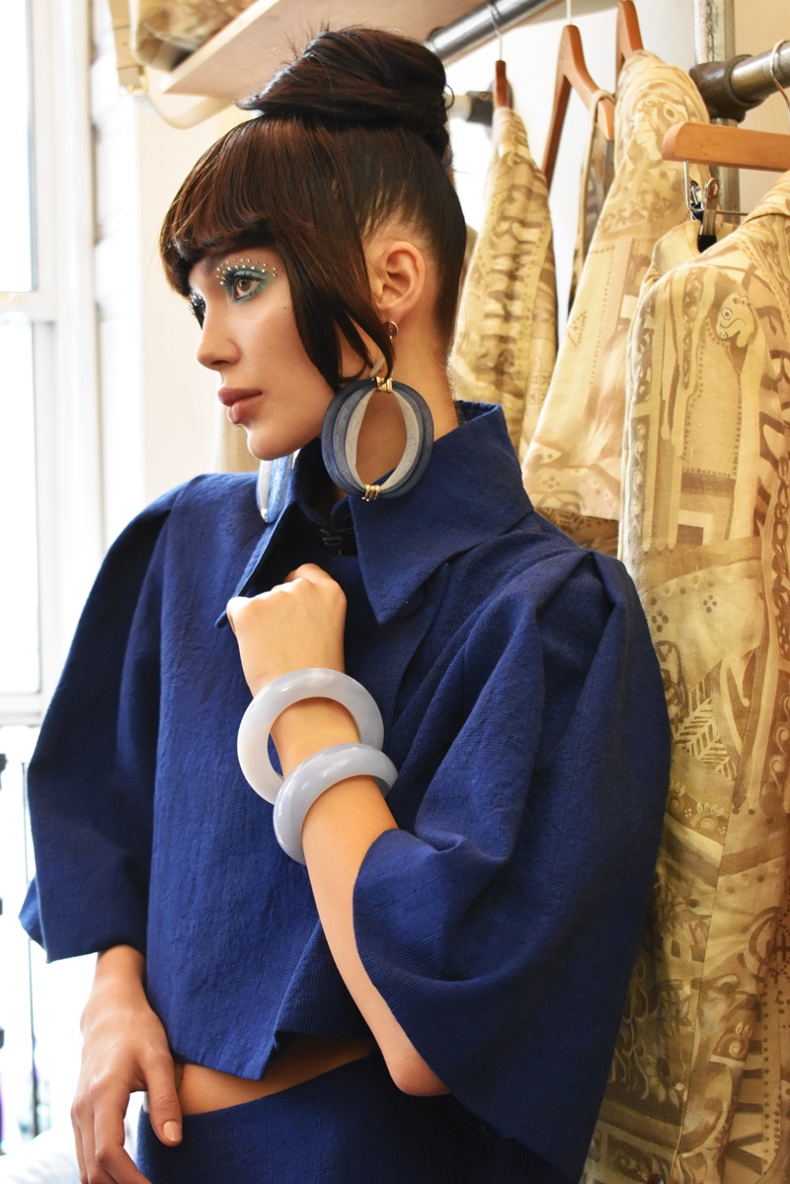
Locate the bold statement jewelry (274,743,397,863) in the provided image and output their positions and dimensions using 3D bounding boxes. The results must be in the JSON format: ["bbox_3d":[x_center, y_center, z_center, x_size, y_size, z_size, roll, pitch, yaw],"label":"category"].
[{"bbox_3d":[-0.034,0.140,1.420,0.094,0.094,0.026,-14,40,-18],"label":"bold statement jewelry"}]

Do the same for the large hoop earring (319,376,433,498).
[{"bbox_3d":[-0.012,-0.101,1.460,0.077,0.083,0.020,5,-1,-11],"label":"large hoop earring"}]

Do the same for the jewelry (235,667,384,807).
[{"bbox_3d":[-0.054,0.097,1.440,0.097,0.097,0.025,-5,19,-14],"label":"jewelry"}]

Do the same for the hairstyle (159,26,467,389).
[{"bbox_3d":[-0.056,-0.266,1.520,0.215,0.245,0.175,-7,2,-25],"label":"hairstyle"}]

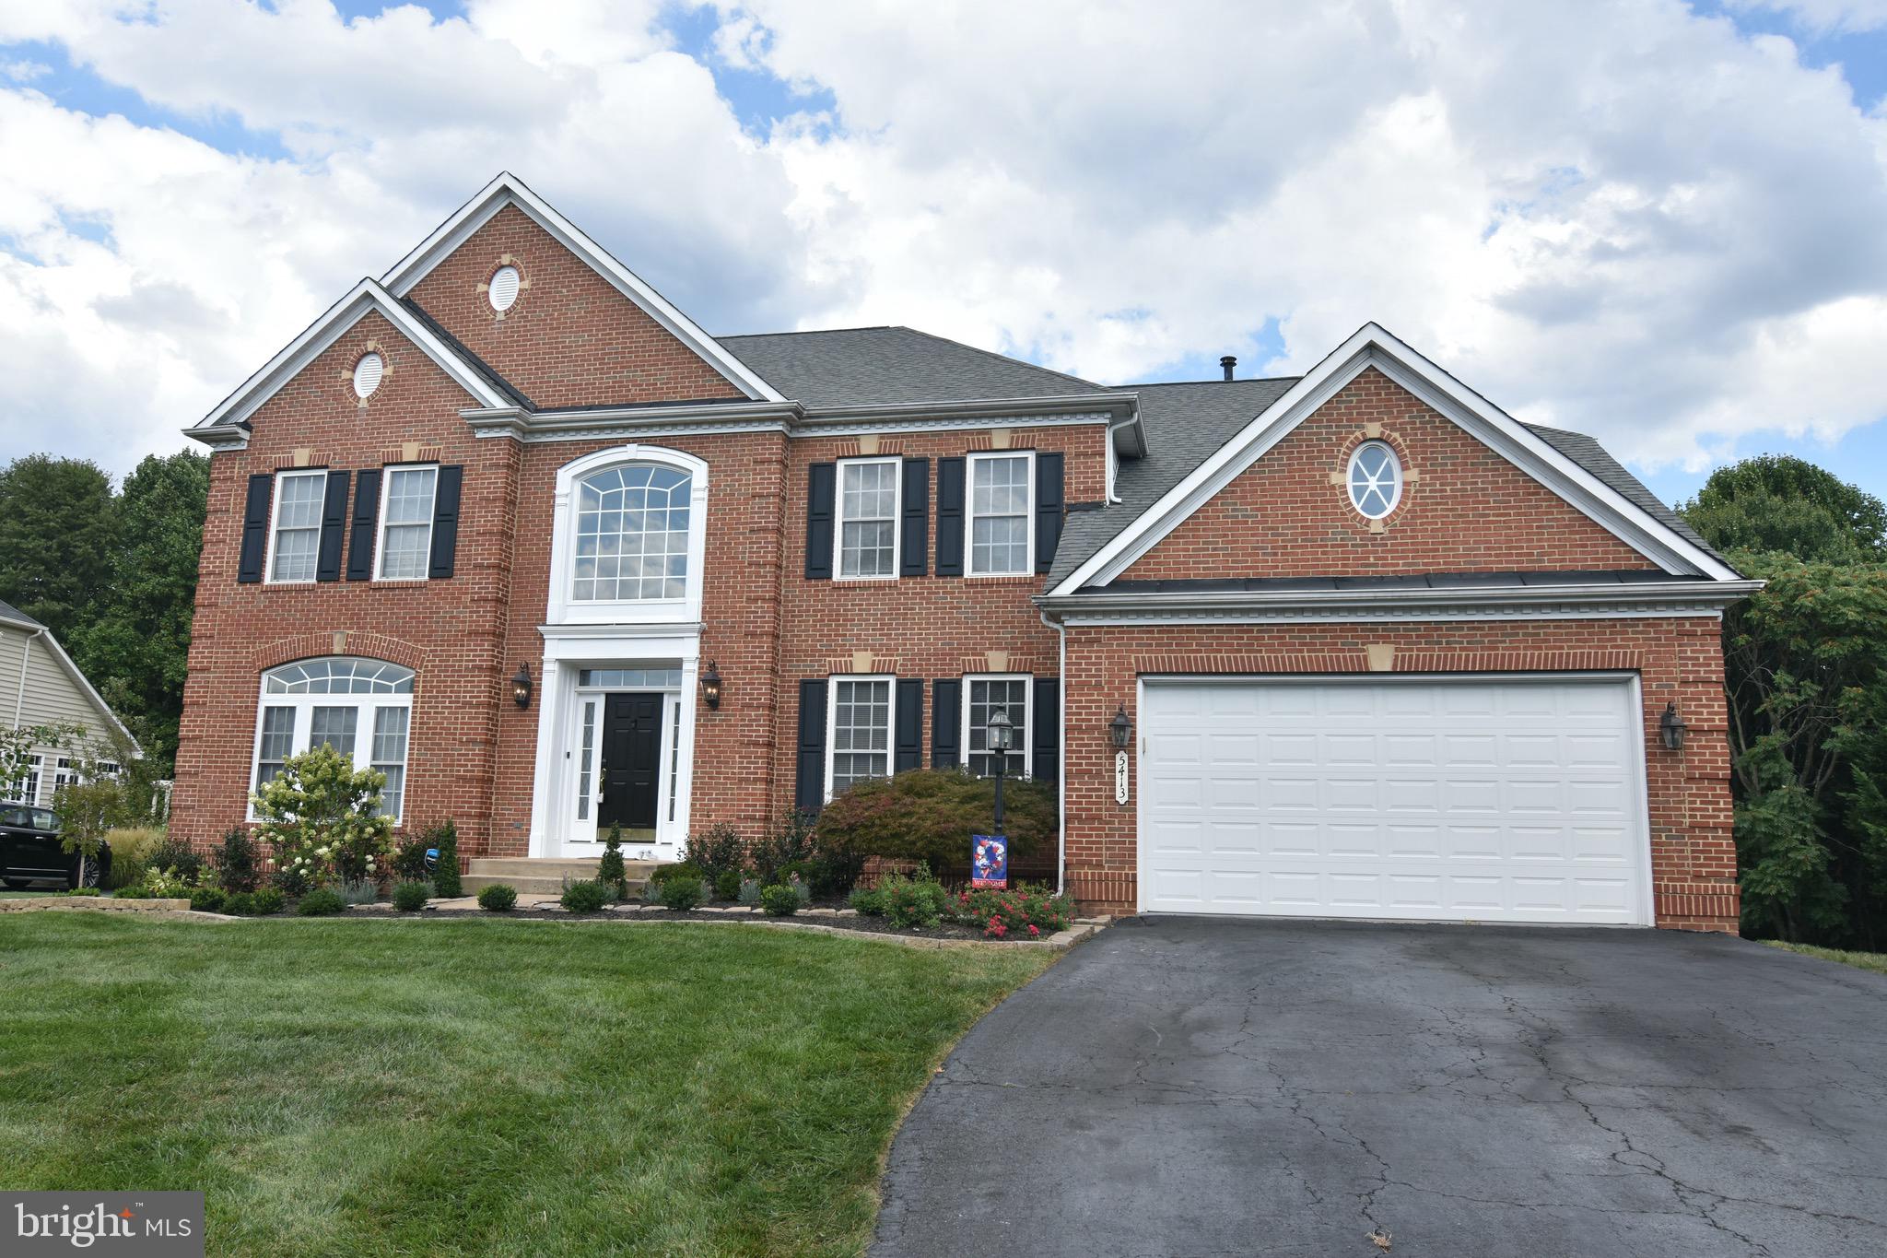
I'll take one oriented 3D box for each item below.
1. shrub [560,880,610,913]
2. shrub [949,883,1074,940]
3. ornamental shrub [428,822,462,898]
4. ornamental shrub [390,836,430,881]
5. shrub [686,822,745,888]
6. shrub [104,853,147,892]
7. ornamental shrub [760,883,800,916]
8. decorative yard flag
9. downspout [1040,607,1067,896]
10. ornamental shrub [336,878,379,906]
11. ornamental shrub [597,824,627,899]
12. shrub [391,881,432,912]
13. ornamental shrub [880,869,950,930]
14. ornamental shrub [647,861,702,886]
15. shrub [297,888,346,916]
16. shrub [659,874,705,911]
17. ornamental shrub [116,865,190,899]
[{"bbox_3d":[-3.712,2.779,13.059,0.501,0.344,0.501,-1,-9,10],"label":"shrub"},{"bbox_3d":[0.618,2.558,11.533,1.099,0.443,0.824,-1,-10,11],"label":"shrub"},{"bbox_3d":[-5.802,2.676,14.646,0.367,0.911,0.367,-1,-9,10],"label":"ornamental shrub"},{"bbox_3d":[-6.687,2.936,15.828,0.471,0.647,0.471,-1,-10,11],"label":"ornamental shrub"},{"bbox_3d":[-2.791,2.815,15.354,0.726,0.903,0.726,-1,-9,10],"label":"shrub"},{"bbox_3d":[-10.802,3.216,16.602,0.452,0.486,0.452,-1,-10,11],"label":"shrub"},{"bbox_3d":[-1.705,2.802,13.011,0.389,0.335,0.389,-1,-10,11],"label":"ornamental shrub"},{"bbox_3d":[0.413,2.077,11.194,0.305,0.466,0.030,-1,-10,11],"label":"decorative yard flag"},{"bbox_3d":[1.209,1.317,13.862,0.293,3.180,0.120,-1,-10,11],"label":"downspout"},{"bbox_3d":[-6.573,2.956,14.126,0.465,0.308,0.465,-1,-9,10],"label":"ornamental shrub"},{"bbox_3d":[-3.823,2.692,14.521,0.328,0.861,0.328,-1,-10,11],"label":"ornamental shrub"},{"bbox_3d":[-5.666,2.845,13.410,0.376,0.338,0.376,-1,-9,10],"label":"shrub"},{"bbox_3d":[-0.278,2.600,12.092,0.680,0.569,0.680,1,-9,0],"label":"ornamental shrub"},{"bbox_3d":[-3.024,2.832,14.210,0.586,0.425,0.586,-1,-9,10],"label":"ornamental shrub"},{"bbox_3d":[-6.478,2.841,13.098,0.454,0.300,0.454,-1,-9,10],"label":"shrub"},{"bbox_3d":[-2.755,2.779,13.242,0.486,0.395,0.486,-1,-9,10],"label":"shrub"},{"bbox_3d":[-9.192,2.939,14.621,0.843,0.369,0.548,-1,-10,11],"label":"ornamental shrub"}]

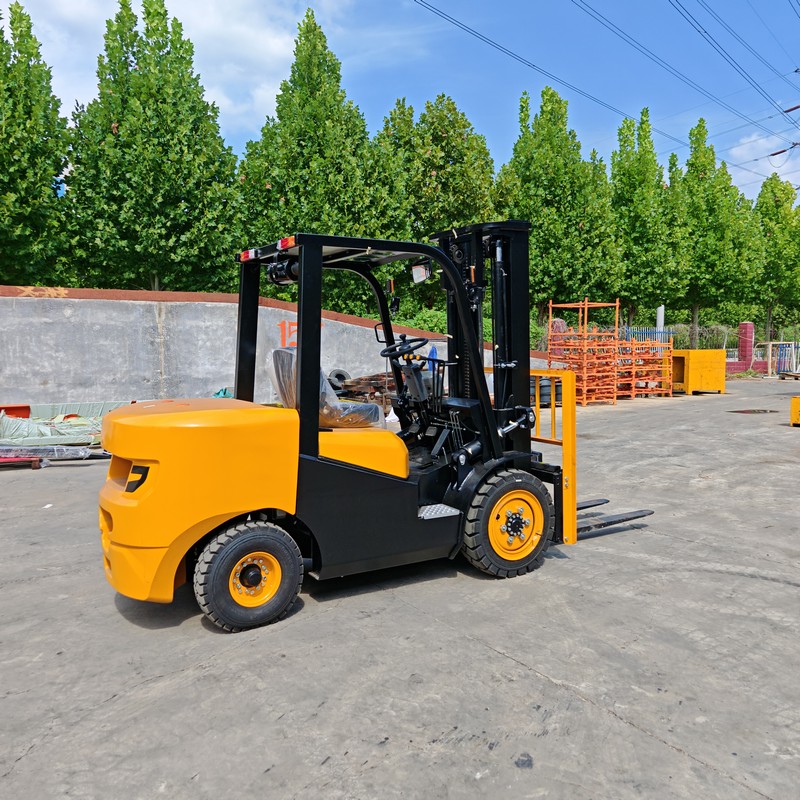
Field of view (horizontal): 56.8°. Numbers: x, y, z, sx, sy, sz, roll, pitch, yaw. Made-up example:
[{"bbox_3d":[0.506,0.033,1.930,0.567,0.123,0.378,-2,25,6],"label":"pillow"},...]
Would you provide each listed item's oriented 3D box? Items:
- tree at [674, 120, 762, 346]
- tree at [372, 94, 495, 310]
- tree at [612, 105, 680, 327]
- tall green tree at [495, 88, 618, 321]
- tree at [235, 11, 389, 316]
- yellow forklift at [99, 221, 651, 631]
[{"bbox_3d":[10.923,-5.274,25.929,3.300,8.787,3.300,2,6,22],"label":"tree"},{"bbox_3d":[0.875,-4.043,19.311,3.100,7.613,3.100,0,5,3],"label":"tree"},{"bbox_3d":[7.986,-5.042,24.142,2.900,8.672,2.900,2,6,18],"label":"tree"},{"bbox_3d":[4.652,-4.797,21.954,3.700,8.606,3.700,1,5,12],"label":"tall green tree"},{"bbox_3d":[-2.080,-4.491,17.260,3.500,8.899,3.500,-1,5,-7],"label":"tree"},{"bbox_3d":[0.142,-0.016,4.937,4.030,2.230,1.240,-3,6,-30],"label":"yellow forklift"}]

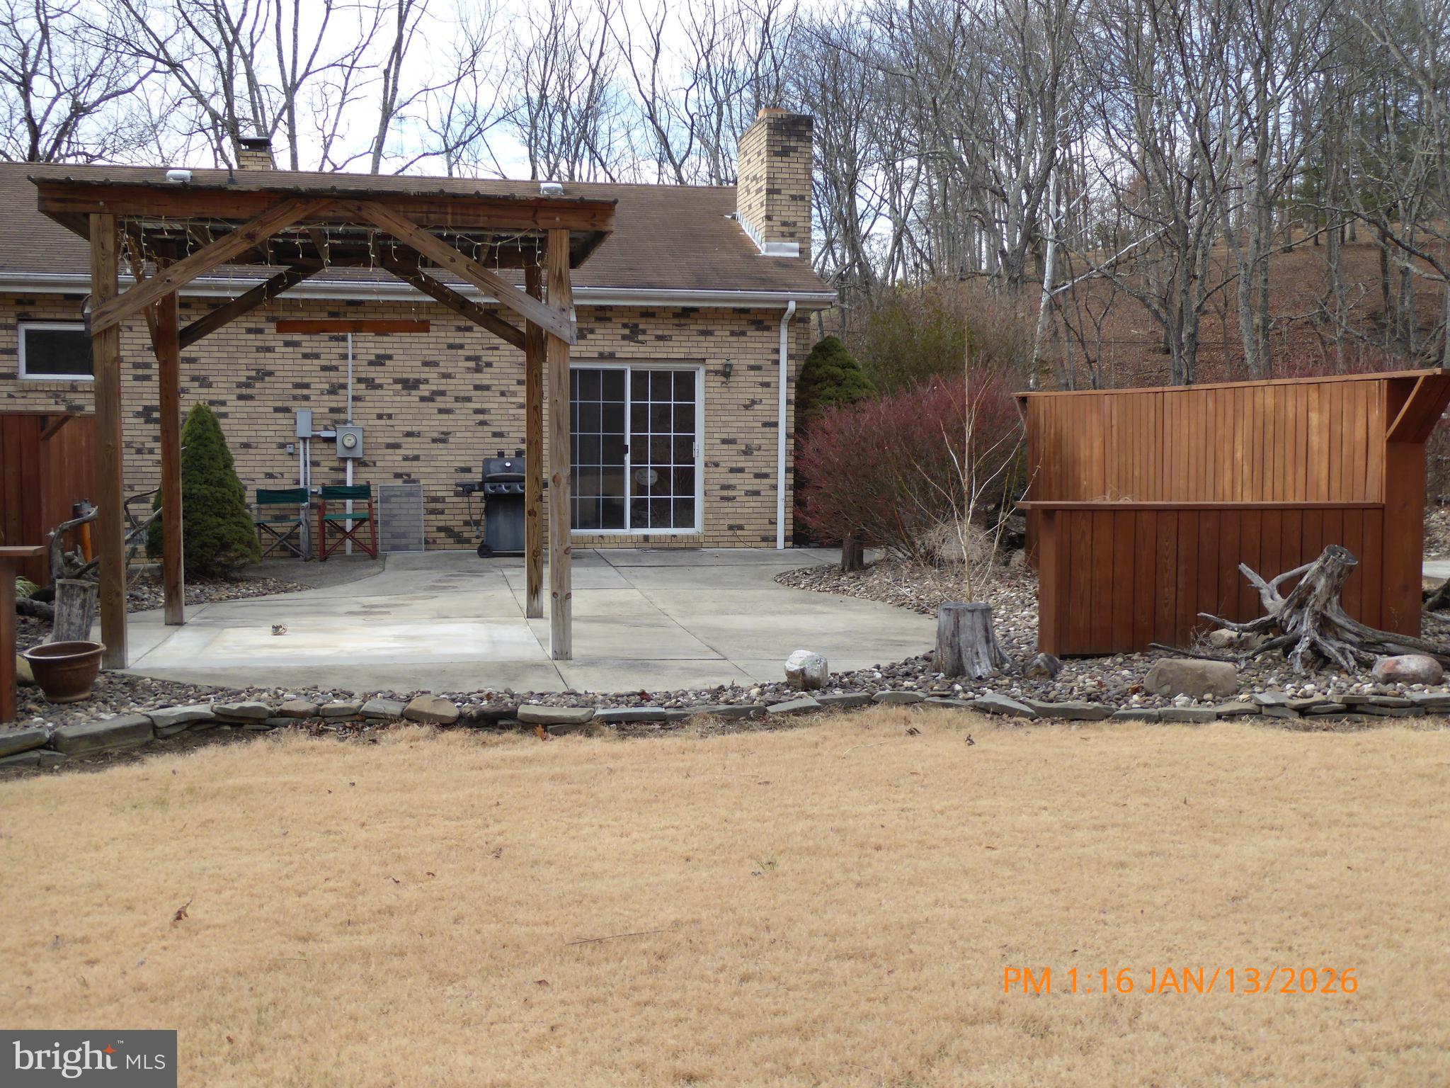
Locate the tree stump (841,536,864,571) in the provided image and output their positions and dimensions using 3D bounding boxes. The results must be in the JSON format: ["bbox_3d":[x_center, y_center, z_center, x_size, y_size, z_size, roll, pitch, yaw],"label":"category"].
[{"bbox_3d":[1.322,0.094,16.950,0.250,0.380,0.250,0,3,0],"label":"tree stump"}]

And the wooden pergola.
[{"bbox_3d":[-2.799,-0.834,12.067,3.700,3.120,3.120,0,3,-11],"label":"wooden pergola"}]

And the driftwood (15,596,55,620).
[{"bbox_3d":[-5.528,0.527,13.100,0.500,0.170,0.180,2,3,32],"label":"driftwood"}]

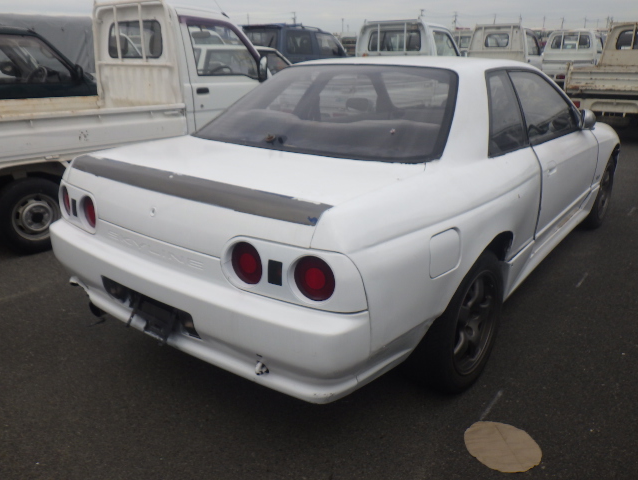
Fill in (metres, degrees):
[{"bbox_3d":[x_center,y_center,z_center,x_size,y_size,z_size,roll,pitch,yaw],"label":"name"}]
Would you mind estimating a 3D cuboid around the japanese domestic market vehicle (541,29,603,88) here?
[{"bbox_3d":[6.680,-4.760,13.850,1.420,1.800,3.280,12,24,32],"label":"japanese domestic market vehicle"}]

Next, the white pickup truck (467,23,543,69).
[{"bbox_3d":[3.990,-4.080,12.150,1.420,1.830,3.280,15,26,37],"label":"white pickup truck"}]

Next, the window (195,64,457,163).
[{"bbox_3d":[0.035,-0.624,2.403,1.370,0.110,0.730,14,52,36],"label":"window"}]

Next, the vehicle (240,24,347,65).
[{"bbox_3d":[-0.094,-4.686,13.941,1.700,1.870,4.000,18,28,41],"label":"vehicle"}]

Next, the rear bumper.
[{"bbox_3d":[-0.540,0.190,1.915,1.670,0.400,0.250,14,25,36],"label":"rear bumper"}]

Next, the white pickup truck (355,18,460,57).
[{"bbox_3d":[1.000,-2.550,8.250,1.420,1.820,3.280,14,25,34],"label":"white pickup truck"}]

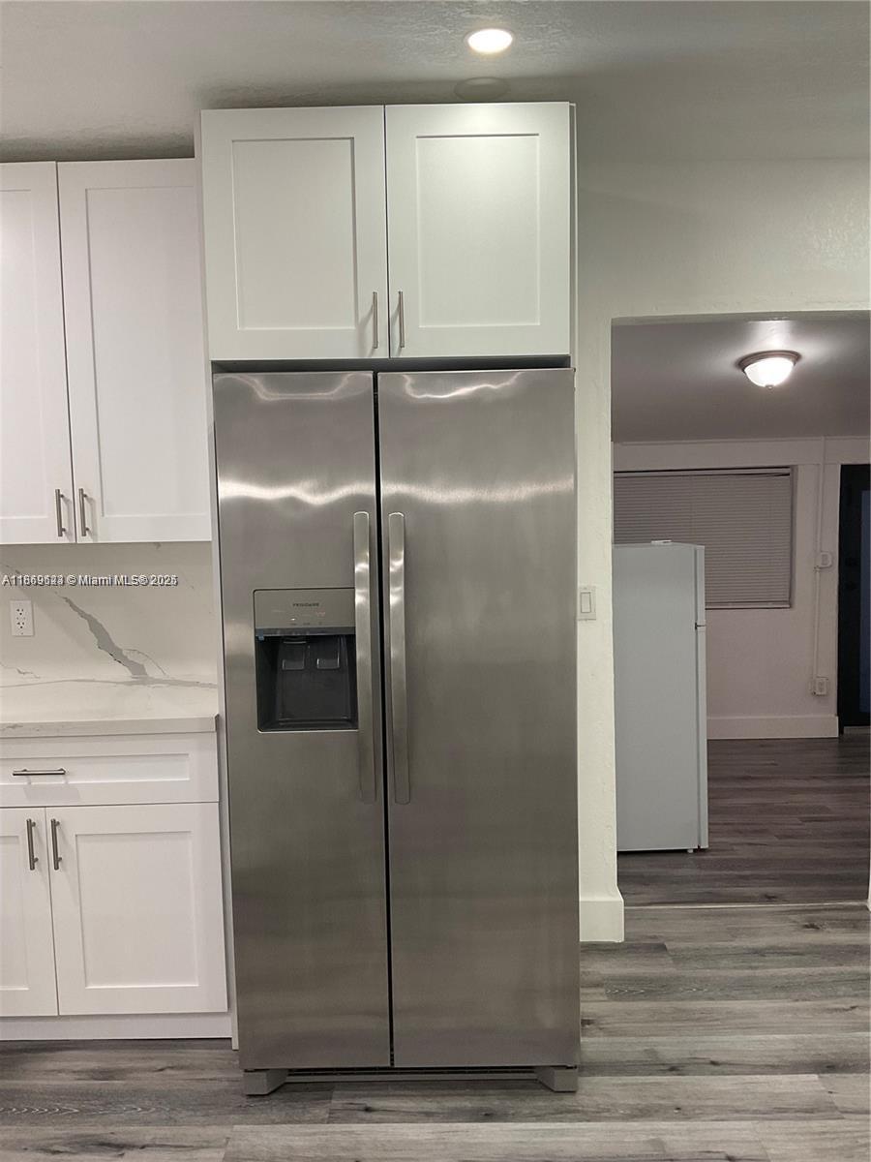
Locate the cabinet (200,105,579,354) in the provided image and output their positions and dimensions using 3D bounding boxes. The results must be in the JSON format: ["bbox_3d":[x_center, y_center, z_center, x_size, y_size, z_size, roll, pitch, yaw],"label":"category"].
[{"bbox_3d":[-0.117,-0.884,2.692,0.907,0.610,0.630,-1,5,0],"label":"cabinet"}]

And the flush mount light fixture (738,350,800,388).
[{"bbox_3d":[1.676,-1.036,4.878,0.308,0.138,0.308,-1,-7,0],"label":"flush mount light fixture"}]

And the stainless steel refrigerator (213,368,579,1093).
[{"bbox_3d":[-0.077,0.357,2.688,0.836,1.762,0.840,-1,5,0],"label":"stainless steel refrigerator"}]

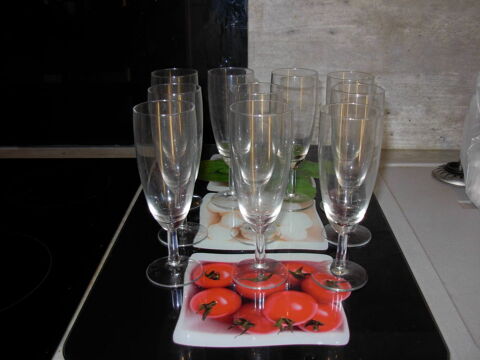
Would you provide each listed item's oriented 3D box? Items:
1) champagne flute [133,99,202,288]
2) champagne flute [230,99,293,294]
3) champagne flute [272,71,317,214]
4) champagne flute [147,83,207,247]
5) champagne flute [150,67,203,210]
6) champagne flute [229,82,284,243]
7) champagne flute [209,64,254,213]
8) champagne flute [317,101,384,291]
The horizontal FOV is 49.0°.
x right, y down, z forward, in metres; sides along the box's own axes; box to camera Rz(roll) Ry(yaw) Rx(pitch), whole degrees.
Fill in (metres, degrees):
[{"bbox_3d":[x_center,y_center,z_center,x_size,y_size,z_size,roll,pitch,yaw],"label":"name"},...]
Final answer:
[{"bbox_3d":[-0.069,0.015,0.520,0.059,0.174,0.059,-1,22,0],"label":"champagne flute"},{"bbox_3d":[0.020,0.016,0.514,0.059,0.174,0.059,-1,22,0],"label":"champagne flute"},{"bbox_3d":[0.069,-0.050,0.677,0.059,0.174,0.059,-1,22,0],"label":"champagne flute"},{"bbox_3d":[-0.068,-0.016,0.596,0.059,0.174,0.059,-1,22,0],"label":"champagne flute"},{"bbox_3d":[-0.080,-0.052,0.686,0.059,0.174,0.059,-1,22,0],"label":"champagne flute"},{"bbox_3d":[0.017,-0.017,0.595,0.059,0.174,0.059,-1,22,0],"label":"champagne flute"},{"bbox_3d":[-0.010,-0.052,0.684,0.059,0.174,0.059,-1,22,0],"label":"champagne flute"},{"bbox_3d":[0.101,0.017,0.509,0.059,0.174,0.059,-1,22,0],"label":"champagne flute"}]

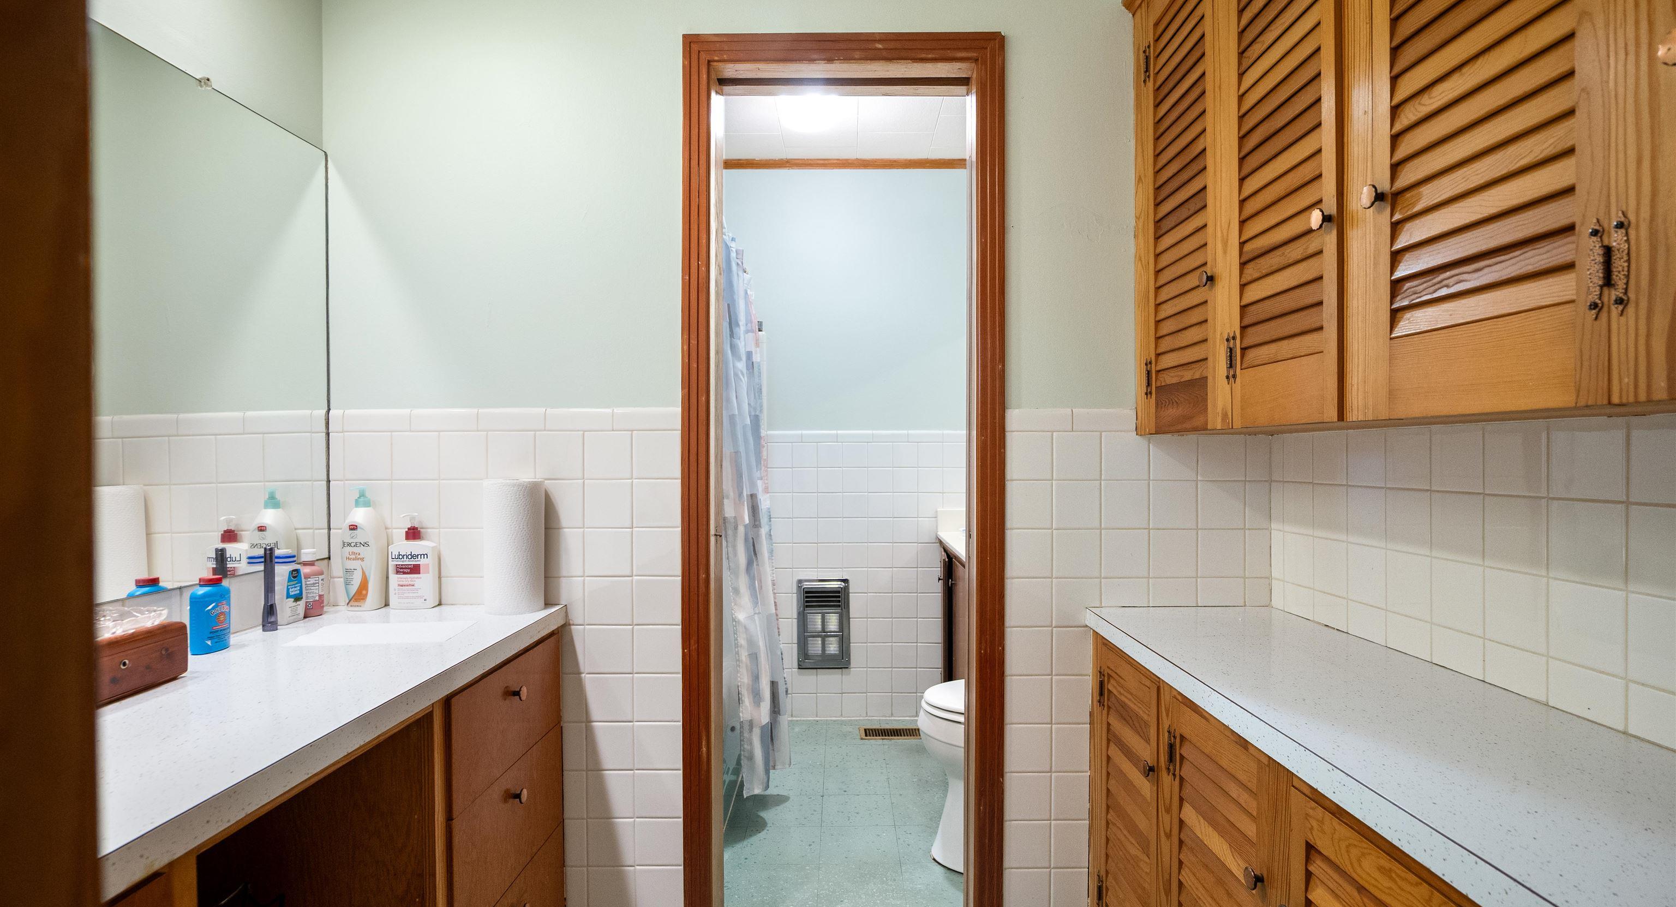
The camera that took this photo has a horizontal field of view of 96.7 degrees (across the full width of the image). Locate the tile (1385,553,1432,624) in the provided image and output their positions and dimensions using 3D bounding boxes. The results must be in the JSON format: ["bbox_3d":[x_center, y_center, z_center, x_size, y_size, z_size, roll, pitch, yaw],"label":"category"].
[{"bbox_3d":[0.993,0.229,1.291,0.010,0.107,0.103,0,0,0],"label":"tile"}]

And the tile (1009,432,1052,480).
[{"bbox_3d":[0.434,0.009,1.702,0.109,0.109,0.009,0,0,0],"label":"tile"}]

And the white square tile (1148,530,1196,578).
[{"bbox_3d":[0.765,0.229,1.702,0.109,0.109,0.009,0,0,0],"label":"white square tile"}]

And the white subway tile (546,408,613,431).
[{"bbox_3d":[-0.589,-0.077,1.702,0.151,0.050,0.010,0,0,0],"label":"white subway tile"}]

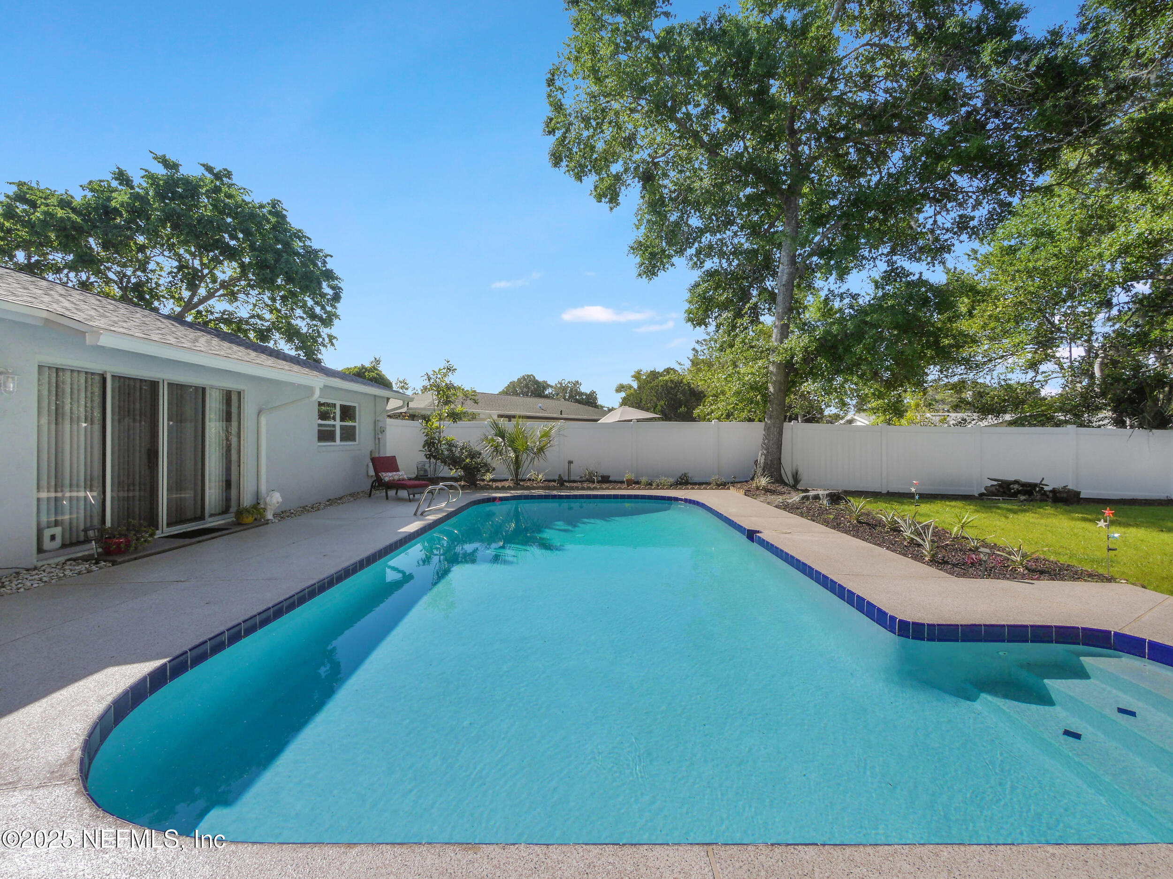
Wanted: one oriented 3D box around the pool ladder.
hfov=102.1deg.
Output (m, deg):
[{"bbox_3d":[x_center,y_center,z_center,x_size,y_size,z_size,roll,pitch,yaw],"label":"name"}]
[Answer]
[{"bbox_3d":[-2.670,1.060,8.550,0.660,0.520,0.560,0,0,0],"label":"pool ladder"}]

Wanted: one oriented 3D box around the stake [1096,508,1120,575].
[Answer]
[{"bbox_3d":[5.160,1.010,4.700,0.180,0.670,0.080,0,0,25],"label":"stake"}]

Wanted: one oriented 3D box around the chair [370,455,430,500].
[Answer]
[{"bbox_3d":[-4.090,0.860,10.500,1.580,0.920,0.650,0,0,35],"label":"chair"}]

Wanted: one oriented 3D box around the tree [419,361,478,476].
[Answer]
[{"bbox_3d":[-4.170,-0.620,14.200,1.650,3.450,1.500,0,0,0],"label":"tree"}]

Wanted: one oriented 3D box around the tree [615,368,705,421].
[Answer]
[{"bbox_3d":[4.050,-1.300,26.000,4.900,5.300,4.600,0,0,0],"label":"tree"}]

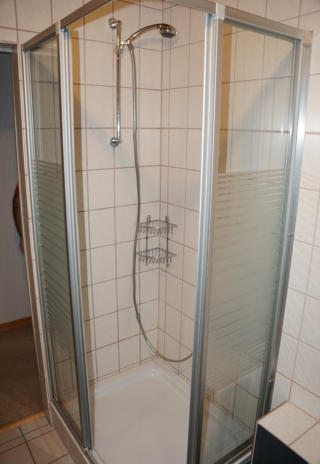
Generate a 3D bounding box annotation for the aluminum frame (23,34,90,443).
[{"bbox_3d":[-0.440,0.123,1.547,0.045,1.690,0.485,-10,19,-35],"label":"aluminum frame"}]

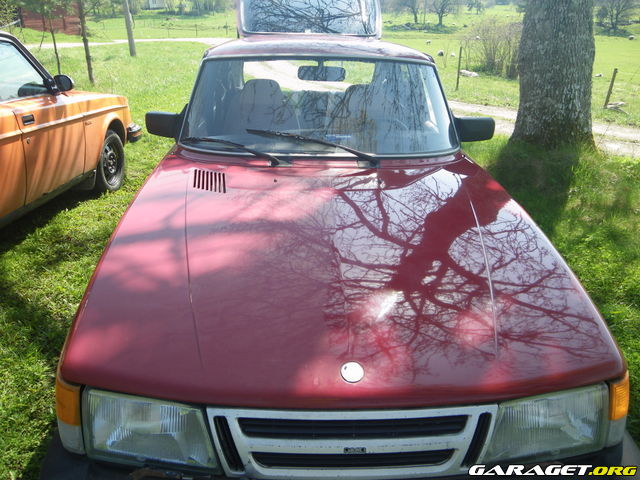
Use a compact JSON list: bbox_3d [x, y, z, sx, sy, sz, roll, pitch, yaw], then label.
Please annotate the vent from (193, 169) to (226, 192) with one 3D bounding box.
[{"bbox_3d":[-0.482,-0.256,2.274,0.145,0.020,0.175,-8,34,-7],"label":"vent"}]

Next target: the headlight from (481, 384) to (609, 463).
[{"bbox_3d":[0.613,0.496,1.418,0.340,0.175,0.110,-3,27,-10],"label":"headlight"}]

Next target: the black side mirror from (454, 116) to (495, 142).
[{"bbox_3d":[0.827,-0.594,2.781,0.195,0.115,0.085,0,26,-3],"label":"black side mirror"}]

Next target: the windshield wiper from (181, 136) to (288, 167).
[{"bbox_3d":[-0.444,-0.448,2.495,0.600,0.045,0.060,17,74,24],"label":"windshield wiper"}]

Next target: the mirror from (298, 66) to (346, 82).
[{"bbox_3d":[0.013,-0.893,2.793,0.250,0.070,0.040,7,26,9],"label":"mirror"}]

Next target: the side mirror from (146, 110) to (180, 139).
[{"bbox_3d":[-0.791,-0.600,2.683,0.195,0.115,0.085,0,26,-3],"label":"side mirror"}]

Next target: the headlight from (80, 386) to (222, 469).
[{"bbox_3d":[-0.437,0.489,1.355,0.340,0.175,0.110,3,26,3],"label":"headlight"}]

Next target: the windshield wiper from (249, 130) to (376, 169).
[{"bbox_3d":[-0.045,-0.457,2.468,0.671,0.045,0.050,17,69,11],"label":"windshield wiper"}]

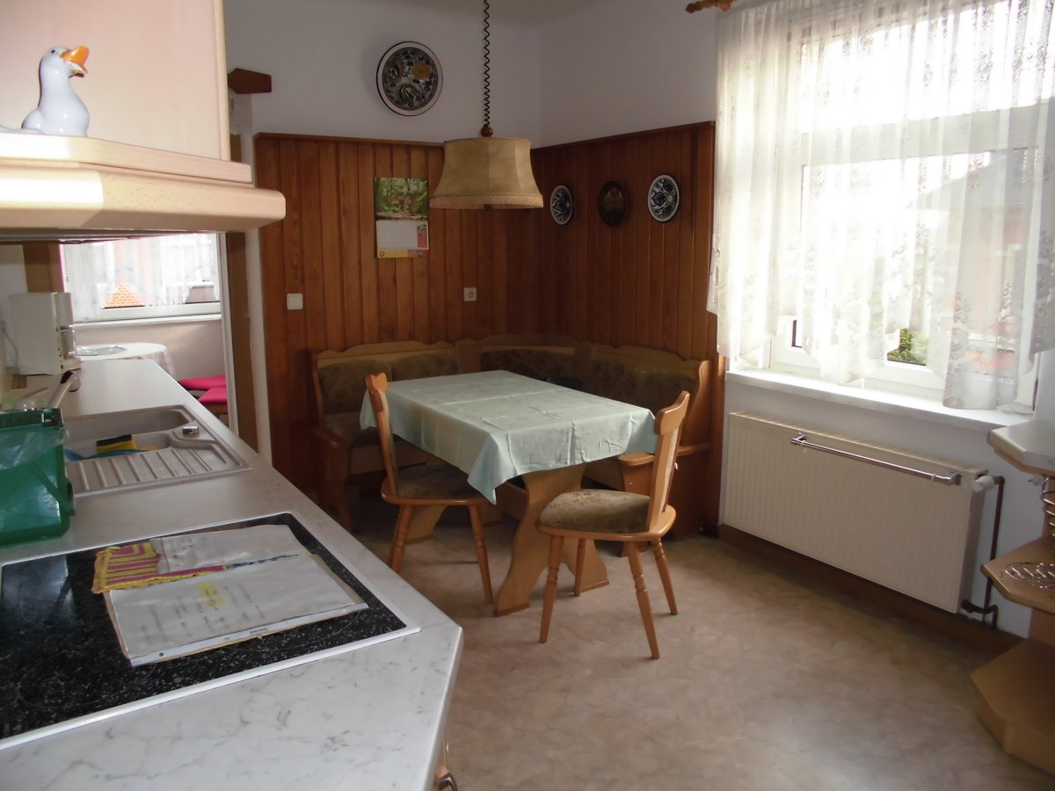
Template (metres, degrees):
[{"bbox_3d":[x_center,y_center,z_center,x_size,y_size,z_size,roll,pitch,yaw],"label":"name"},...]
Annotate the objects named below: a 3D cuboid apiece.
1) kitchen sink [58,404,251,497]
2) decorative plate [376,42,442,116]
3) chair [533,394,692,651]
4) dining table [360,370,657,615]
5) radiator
[{"bbox_3d":[-1.139,0.211,2.227,0.500,0.160,0.890,-7,14,-32],"label":"kitchen sink"},{"bbox_3d":[-0.637,-1.725,4.317,0.380,0.380,0.040,-7,14,-32],"label":"decorative plate"},{"bbox_3d":[0.308,0.432,2.870,0.470,0.880,0.420,4,12,19],"label":"chair"},{"bbox_3d":[-0.126,0.371,3.462,0.740,0.760,1.120,-7,14,-32],"label":"dining table"},{"bbox_3d":[1.245,0.425,3.202,0.100,0.520,1.100,-7,14,-32],"label":"radiator"}]

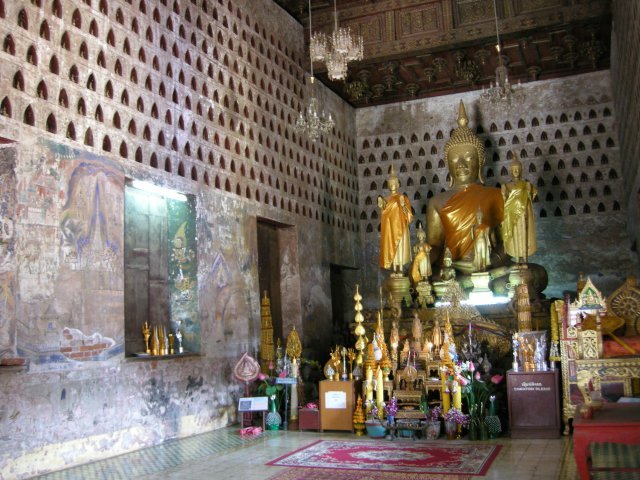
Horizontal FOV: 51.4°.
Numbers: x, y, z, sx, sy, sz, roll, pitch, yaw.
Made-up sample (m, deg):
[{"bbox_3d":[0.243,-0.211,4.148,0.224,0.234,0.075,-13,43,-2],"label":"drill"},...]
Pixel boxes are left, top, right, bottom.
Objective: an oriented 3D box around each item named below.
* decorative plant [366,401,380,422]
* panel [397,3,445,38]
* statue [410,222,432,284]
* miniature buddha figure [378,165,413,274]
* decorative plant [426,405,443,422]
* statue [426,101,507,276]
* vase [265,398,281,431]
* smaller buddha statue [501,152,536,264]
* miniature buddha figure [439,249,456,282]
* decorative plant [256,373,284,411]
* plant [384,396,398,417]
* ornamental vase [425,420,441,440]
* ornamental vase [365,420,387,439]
[{"bbox_3d":[0.770,2.468,9.580,0.200,0.300,0.200,-5,-8,23],"label":"decorative plant"},{"bbox_3d":[2.199,-4.755,14.492,1.020,0.620,0.100,-5,-8,23],"label":"panel"},{"bbox_3d":[1.808,0.241,11.858,0.350,1.080,0.270,-5,-8,22],"label":"statue"},{"bbox_3d":[1.397,-0.342,12.312,0.530,1.900,0.430,-5,-8,22],"label":"miniature buddha figure"},{"bbox_3d":[1.491,2.259,8.668,0.200,0.230,0.190,-5,-8,22],"label":"decorative plant"},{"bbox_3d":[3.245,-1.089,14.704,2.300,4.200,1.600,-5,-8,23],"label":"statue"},{"bbox_3d":[-0.741,2.753,10.500,0.235,0.480,0.235,-2,-7,0],"label":"vase"},{"bbox_3d":[3.752,-0.622,12.684,0.660,2.120,0.500,-5,-8,23],"label":"smaller buddha statue"},{"bbox_3d":[2.252,0.450,11.758,0.310,0.590,0.250,-5,-8,22],"label":"miniature buddha figure"},{"bbox_3d":[-0.741,2.268,9.964,0.400,0.530,0.360,-5,-8,22],"label":"decorative plant"},{"bbox_3d":[0.947,2.197,8.783,0.180,0.260,0.170,-5,-8,22],"label":"plant"},{"bbox_3d":[1.562,2.645,9.240,0.220,0.270,0.220,-5,-8,23],"label":"ornamental vase"},{"bbox_3d":[0.747,2.544,8.961,0.280,0.205,0.280,-2,-7,0],"label":"ornamental vase"}]

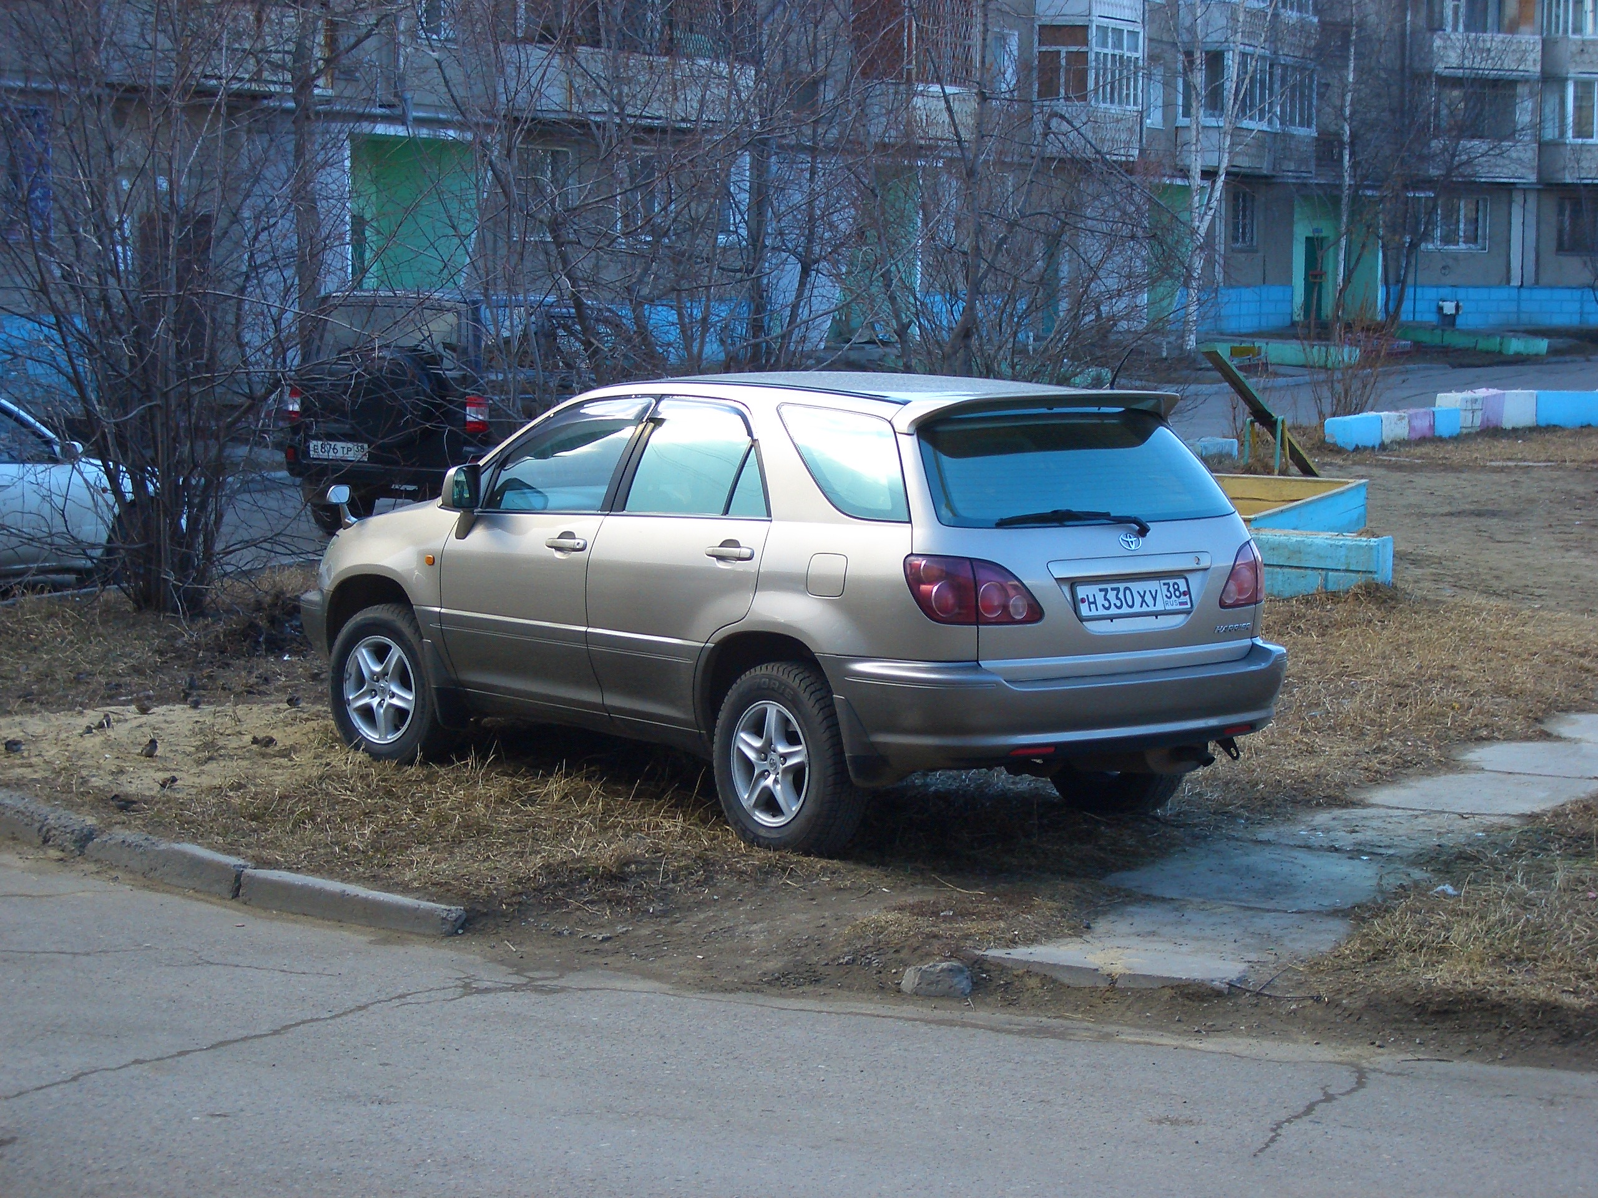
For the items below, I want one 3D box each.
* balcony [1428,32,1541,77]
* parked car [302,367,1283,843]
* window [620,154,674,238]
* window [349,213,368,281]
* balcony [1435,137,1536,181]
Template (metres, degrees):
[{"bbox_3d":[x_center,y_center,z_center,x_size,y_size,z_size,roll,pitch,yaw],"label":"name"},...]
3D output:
[{"bbox_3d":[17.630,-14.226,89.435,3.400,1.100,1.100,-3,6,-29],"label":"balcony"},{"bbox_3d":[-0.193,-0.035,13.713,1.860,1.680,4.580,-4,7,-38],"label":"parked car"},{"bbox_3d":[-2.452,-6.492,55.000,0.150,1.400,1.800,3,6,25],"label":"window"},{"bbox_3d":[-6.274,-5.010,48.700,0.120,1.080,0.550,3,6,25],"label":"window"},{"bbox_3d":[17.646,-11.527,89.435,3.400,1.100,1.100,-3,6,-29],"label":"balcony"}]

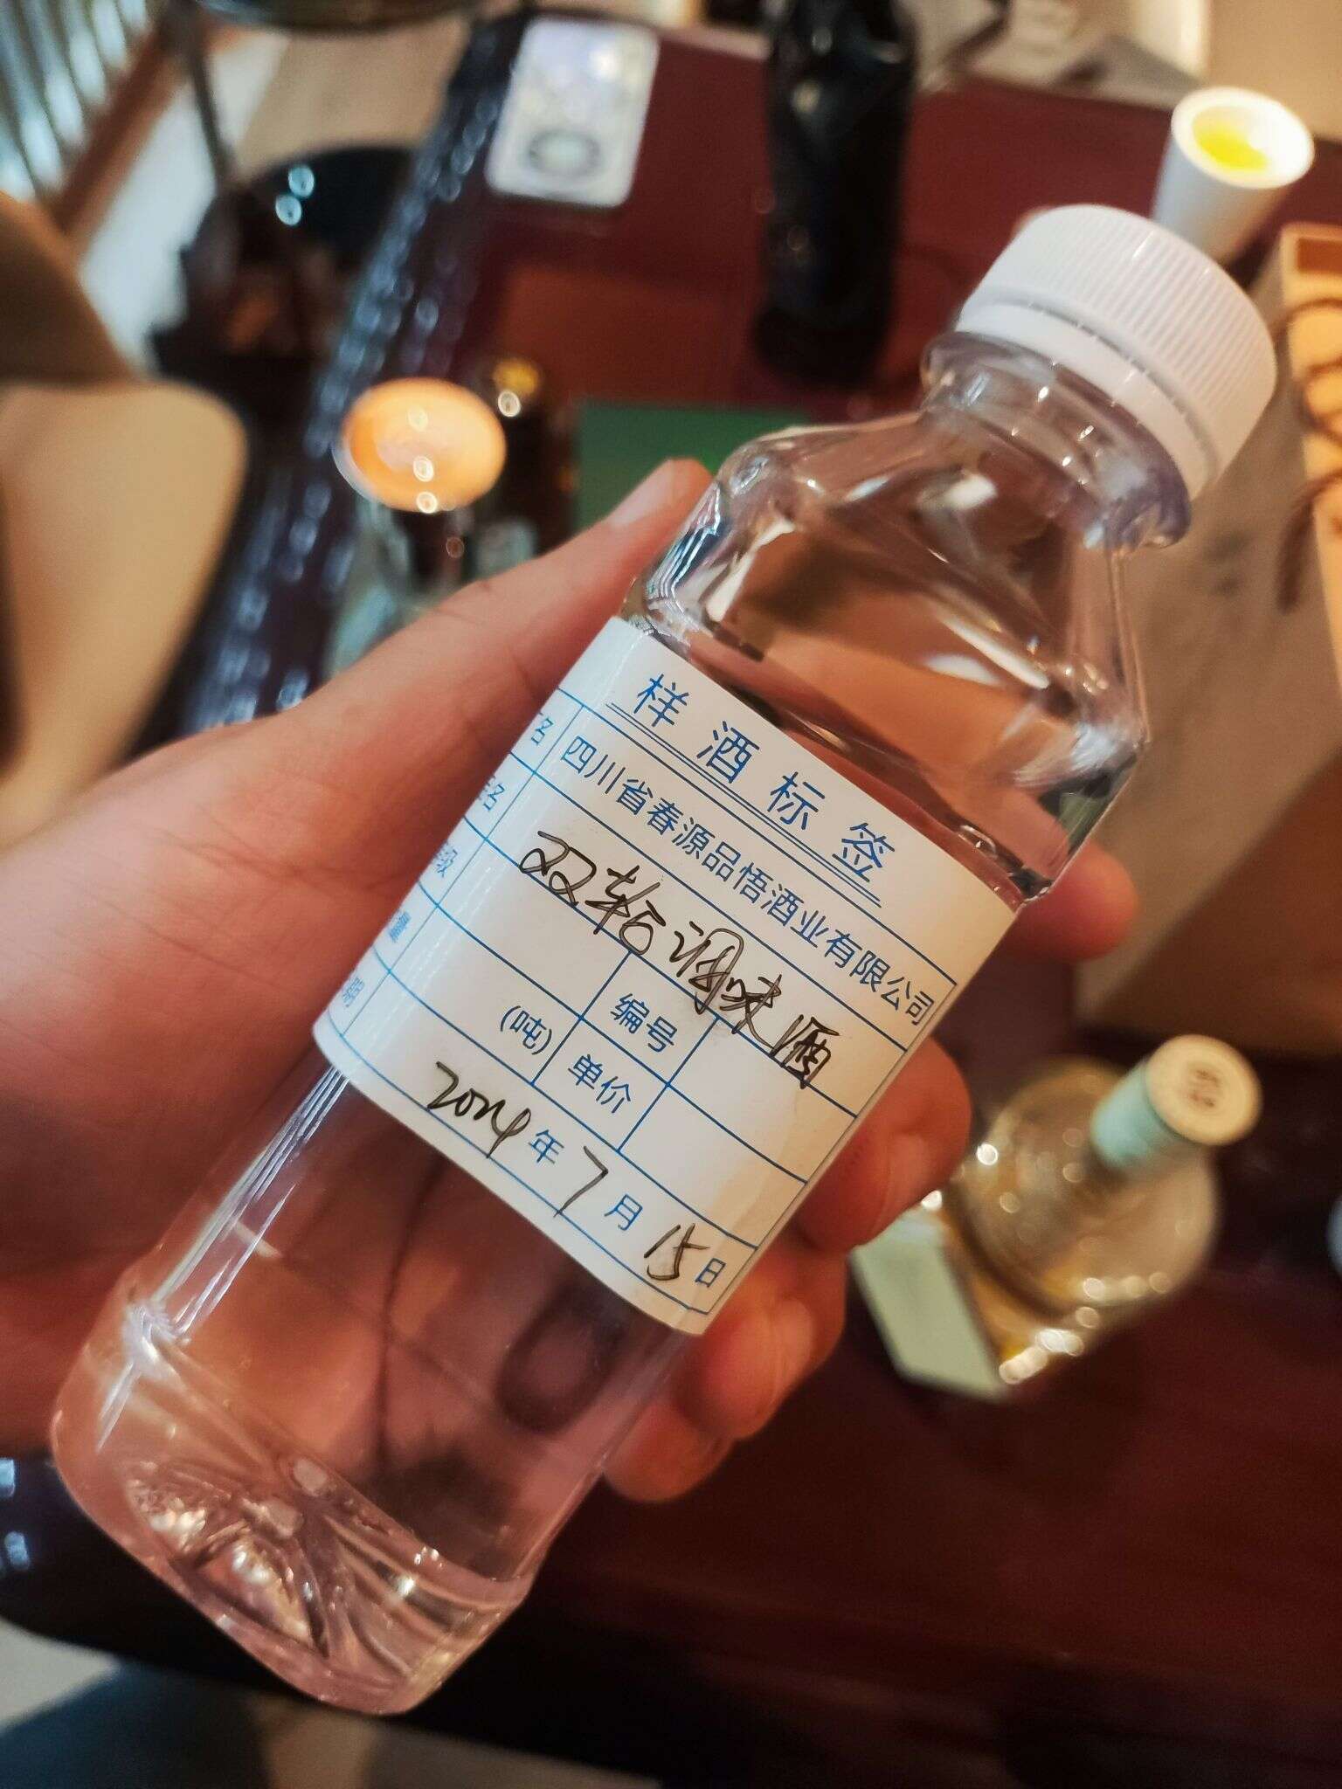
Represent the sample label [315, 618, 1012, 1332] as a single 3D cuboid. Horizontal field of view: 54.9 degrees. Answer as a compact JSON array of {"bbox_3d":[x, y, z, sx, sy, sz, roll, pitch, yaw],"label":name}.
[{"bbox_3d":[-0.001,0.007,0.129,0.048,0.012,0.049,37,93,0],"label":"sample label"}]

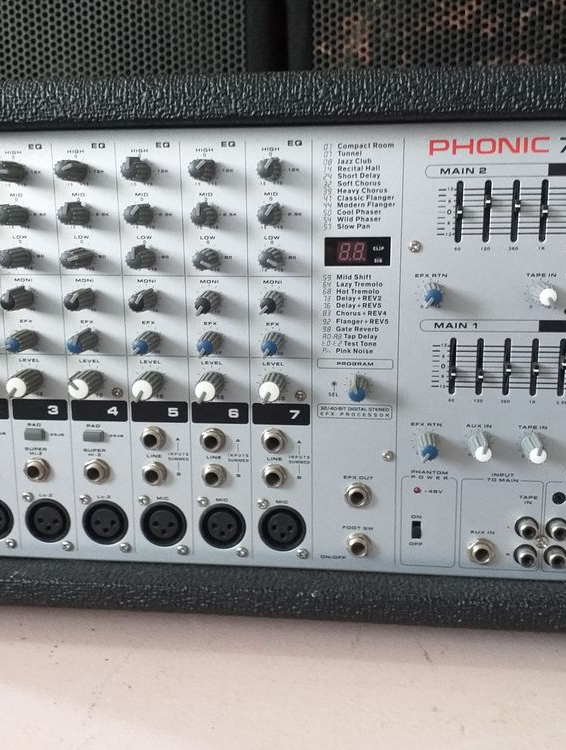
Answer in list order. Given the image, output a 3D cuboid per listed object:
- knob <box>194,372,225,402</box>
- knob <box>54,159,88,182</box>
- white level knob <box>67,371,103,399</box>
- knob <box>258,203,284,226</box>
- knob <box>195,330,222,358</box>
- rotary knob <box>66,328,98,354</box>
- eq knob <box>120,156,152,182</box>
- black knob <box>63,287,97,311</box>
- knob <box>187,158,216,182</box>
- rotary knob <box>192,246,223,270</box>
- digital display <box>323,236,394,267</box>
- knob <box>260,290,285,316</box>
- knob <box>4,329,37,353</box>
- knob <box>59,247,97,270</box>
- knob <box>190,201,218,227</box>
[{"bbox_3d":[-0.033,0.005,0.340,0.011,0.012,0.016,1,11,6],"label":"knob"},{"bbox_3d":[-0.093,-0.090,0.328,0.010,0.010,0.015,1,11,6],"label":"knob"},{"bbox_3d":[-0.091,0.005,0.344,0.011,0.011,0.015,1,11,6],"label":"white level knob"},{"bbox_3d":[-0.006,-0.069,0.320,0.011,0.011,0.015,1,11,6],"label":"knob"},{"bbox_3d":[-0.035,-0.014,0.345,0.011,0.011,0.017,1,11,6],"label":"knob"},{"bbox_3d":[-0.092,-0.015,0.341,0.011,0.011,0.015,1,11,6],"label":"rotary knob"},{"bbox_3d":[-0.064,-0.090,0.324,0.010,0.010,0.015,1,11,6],"label":"eq knob"},{"bbox_3d":[-0.094,-0.035,0.348,0.011,0.011,0.017,1,11,6],"label":"black knob"},{"bbox_3d":[-0.036,-0.091,0.330,0.011,0.011,0.017,1,11,6],"label":"knob"},{"bbox_3d":[-0.034,-0.051,0.327,0.011,0.011,0.015,1,11,6],"label":"rotary knob"},{"bbox_3d":[0.033,-0.054,0.329,0.029,0.013,0.003,1,11,6],"label":"digital display"},{"bbox_3d":[-0.006,-0.032,0.329,0.010,0.011,0.015,1,11,6],"label":"knob"},{"bbox_3d":[-0.121,-0.015,0.346,0.011,0.011,0.015,1,11,6],"label":"knob"},{"bbox_3d":[-0.092,-0.052,0.333,0.011,0.011,0.015,1,11,6],"label":"knob"},{"bbox_3d":[-0.036,-0.072,0.334,0.011,0.011,0.017,1,11,6],"label":"knob"}]

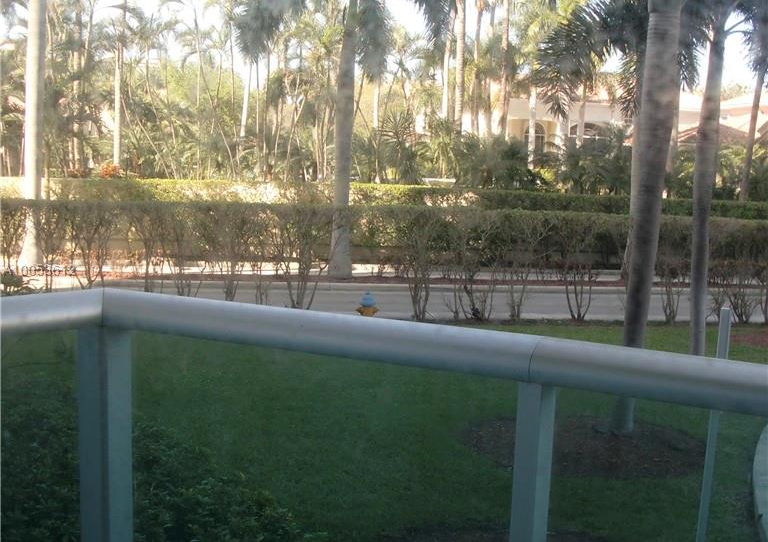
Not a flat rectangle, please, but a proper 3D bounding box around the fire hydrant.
[{"bbox_3d":[-0.297,0.730,19.200,0.400,0.760,0.360,2,9,0],"label":"fire hydrant"}]

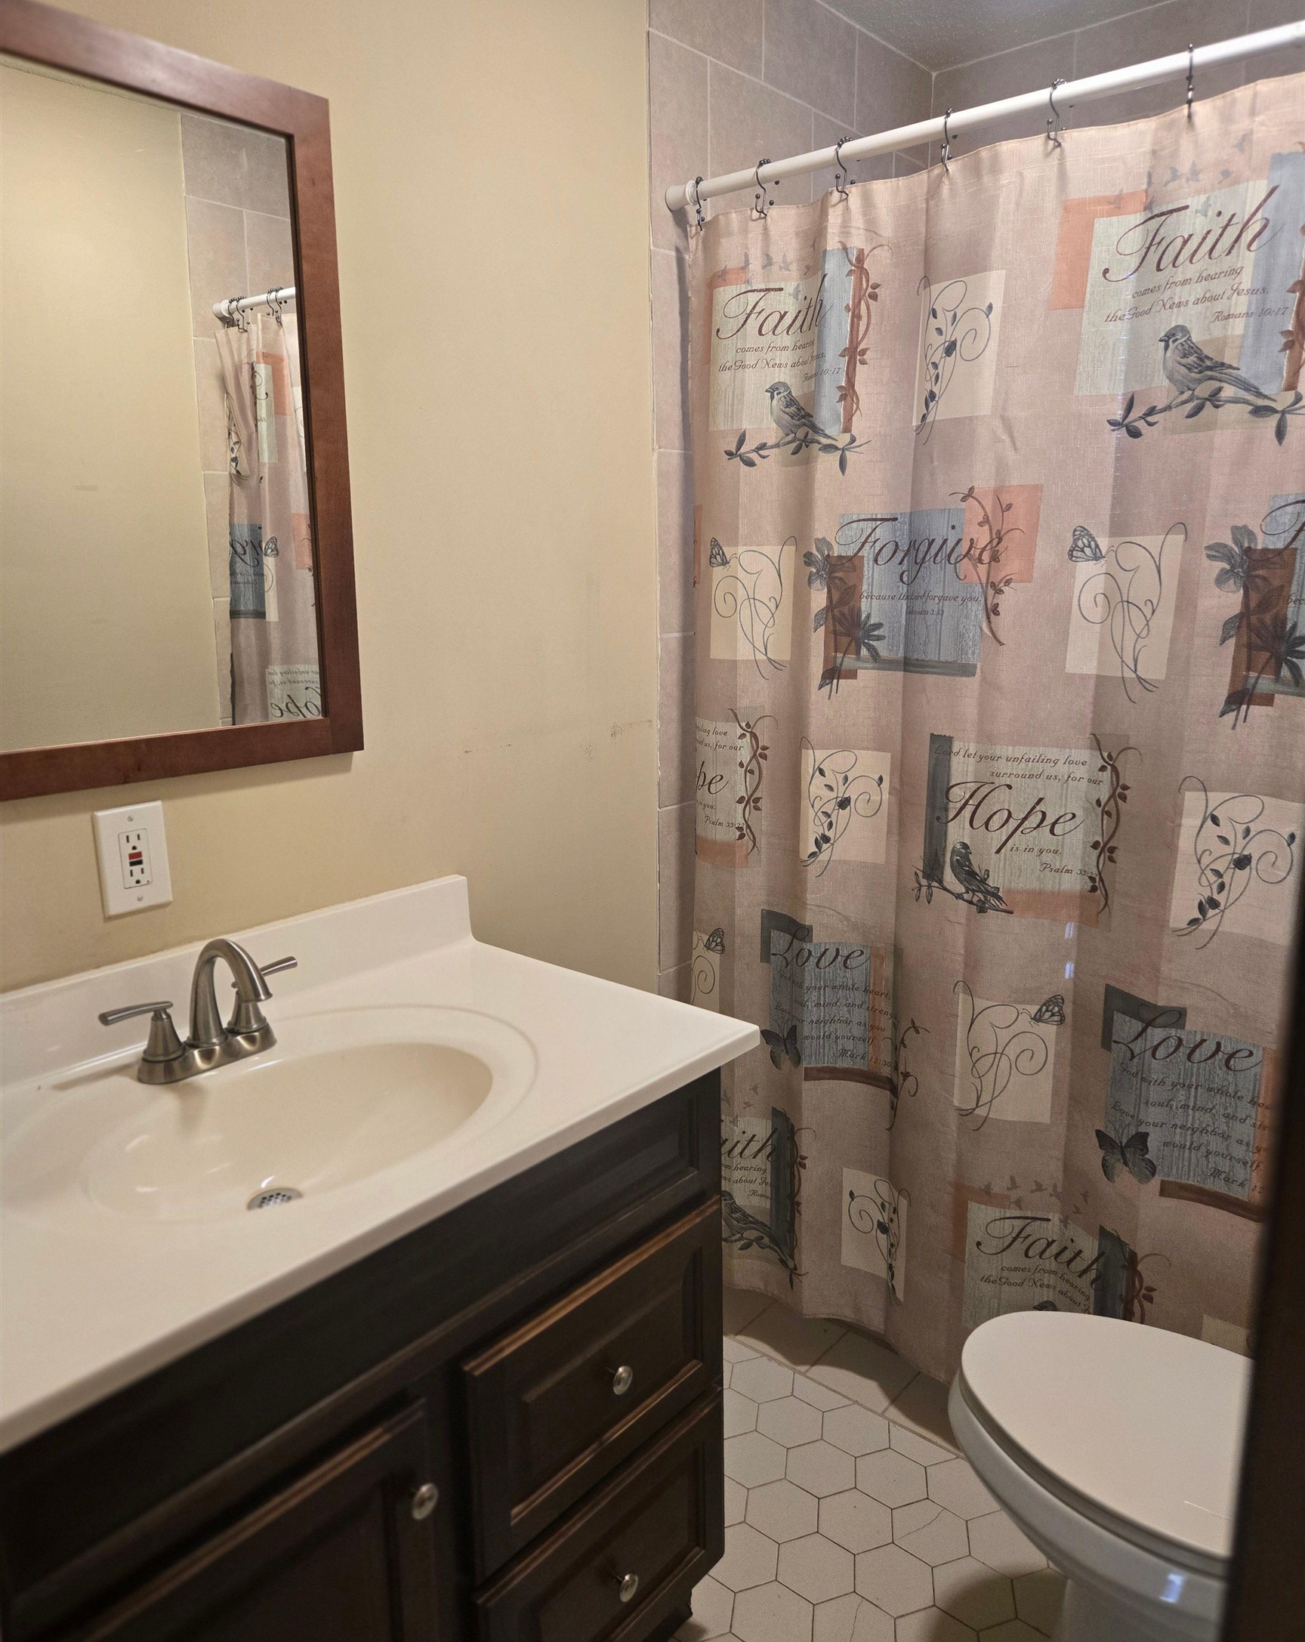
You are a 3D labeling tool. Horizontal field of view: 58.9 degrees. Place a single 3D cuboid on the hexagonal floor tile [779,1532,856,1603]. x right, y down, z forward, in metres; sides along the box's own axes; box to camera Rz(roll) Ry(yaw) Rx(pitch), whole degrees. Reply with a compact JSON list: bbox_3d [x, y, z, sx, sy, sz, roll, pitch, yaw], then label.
[{"bbox_3d":[0.243,1.110,1.711,0.128,0.010,0.111,10,16,39],"label":"hexagonal floor tile"}]

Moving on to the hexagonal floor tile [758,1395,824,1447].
[{"bbox_3d":[0.238,1.040,1.995,0.111,0.010,0.128,2,13,10],"label":"hexagonal floor tile"}]

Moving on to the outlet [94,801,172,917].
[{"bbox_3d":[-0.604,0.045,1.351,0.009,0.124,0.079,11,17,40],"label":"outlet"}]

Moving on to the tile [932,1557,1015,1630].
[{"bbox_3d":[0.462,1.113,1.665,0.111,0.010,0.128,2,13,10],"label":"tile"}]

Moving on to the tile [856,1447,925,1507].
[{"bbox_3d":[0.389,1.071,1.878,0.128,0.010,0.111,10,16,39],"label":"tile"}]

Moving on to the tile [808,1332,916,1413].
[{"bbox_3d":[0.390,1.012,2.120,0.158,0.010,0.158,10,16,39],"label":"tile"}]

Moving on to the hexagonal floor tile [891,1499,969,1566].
[{"bbox_3d":[0.427,1.094,1.775,0.128,0.010,0.111,10,16,39],"label":"hexagonal floor tile"}]

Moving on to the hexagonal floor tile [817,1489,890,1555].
[{"bbox_3d":[0.316,1.090,1.795,0.128,0.010,0.111,10,16,39],"label":"hexagonal floor tile"}]

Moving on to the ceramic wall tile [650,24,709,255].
[{"bbox_3d":[0.045,-1.084,1.876,0.009,0.306,0.134,11,17,40],"label":"ceramic wall tile"}]

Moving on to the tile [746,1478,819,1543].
[{"bbox_3d":[0.205,1.087,1.815,0.128,0.010,0.111,10,16,39],"label":"tile"}]

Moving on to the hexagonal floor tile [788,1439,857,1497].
[{"bbox_3d":[0.278,1.067,1.898,0.128,0.010,0.111,10,16,39],"label":"hexagonal floor tile"}]

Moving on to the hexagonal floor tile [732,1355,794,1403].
[{"bbox_3d":[0.200,1.017,2.098,0.111,0.010,0.128,2,13,10],"label":"hexagonal floor tile"}]

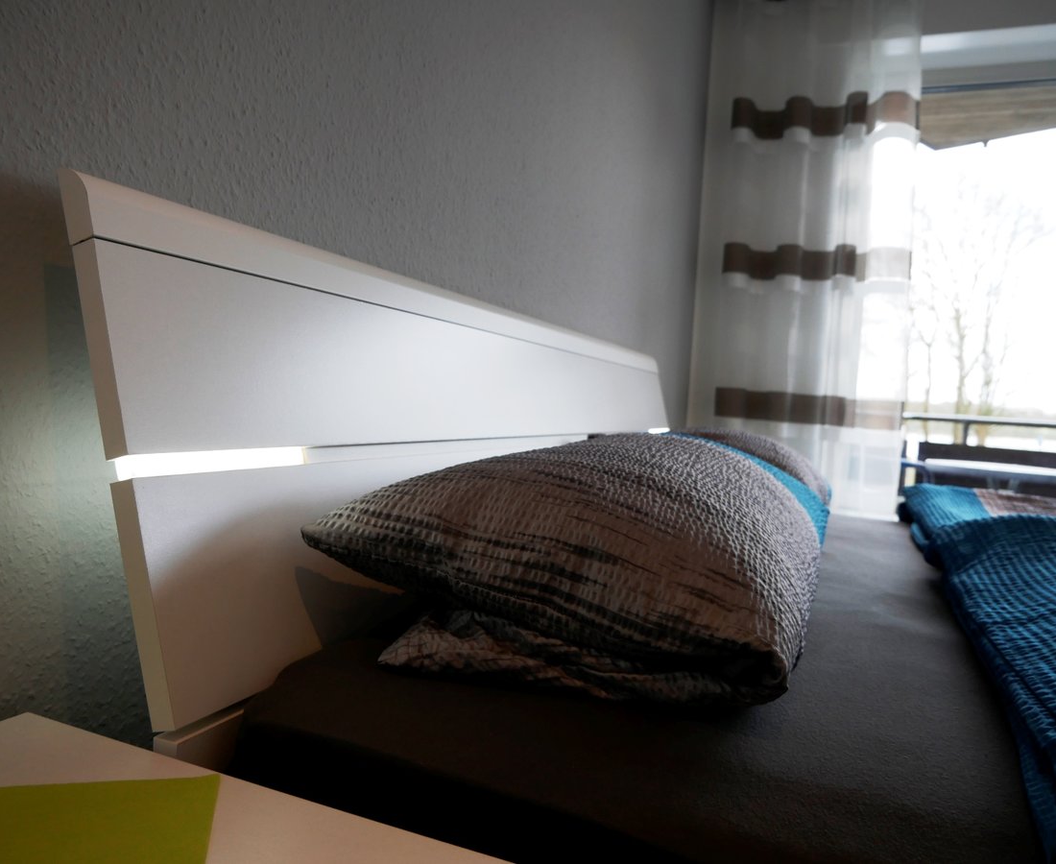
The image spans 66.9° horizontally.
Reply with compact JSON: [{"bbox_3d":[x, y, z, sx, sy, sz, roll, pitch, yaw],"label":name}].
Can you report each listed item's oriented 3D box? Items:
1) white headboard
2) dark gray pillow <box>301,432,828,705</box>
[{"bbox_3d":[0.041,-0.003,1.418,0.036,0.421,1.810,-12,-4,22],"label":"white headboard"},{"bbox_3d":[0.142,0.104,0.970,0.396,0.201,0.822,4,2,22],"label":"dark gray pillow"}]

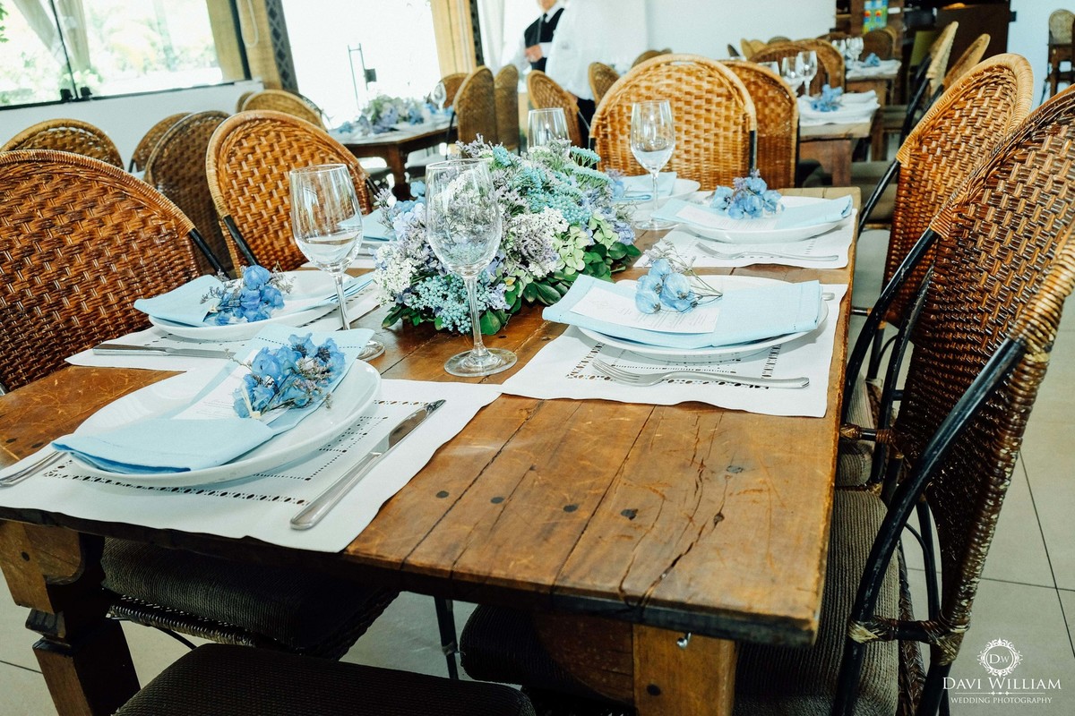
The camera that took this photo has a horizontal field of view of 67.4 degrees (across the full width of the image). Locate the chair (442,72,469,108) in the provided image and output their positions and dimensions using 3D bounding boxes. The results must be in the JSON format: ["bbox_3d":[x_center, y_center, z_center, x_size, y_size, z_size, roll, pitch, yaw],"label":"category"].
[{"bbox_3d":[-0.546,-1.348,5.396,0.440,1.030,0.580,1,21,19],"label":"chair"}]

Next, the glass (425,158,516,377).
[{"bbox_3d":[-0.069,-0.090,0.813,0.077,0.205,0.077,-5,20,2],"label":"glass"}]

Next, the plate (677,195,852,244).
[{"bbox_3d":[0.380,-0.231,1.355,0.282,0.030,0.282,2,22,22],"label":"plate"}]

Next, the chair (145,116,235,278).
[{"bbox_3d":[-1.013,-0.168,2.297,0.560,1.000,0.460,3,22,22],"label":"chair"}]

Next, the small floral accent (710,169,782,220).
[{"bbox_3d":[0.361,-0.280,1.389,0.115,0.065,0.095,4,23,21],"label":"small floral accent"}]

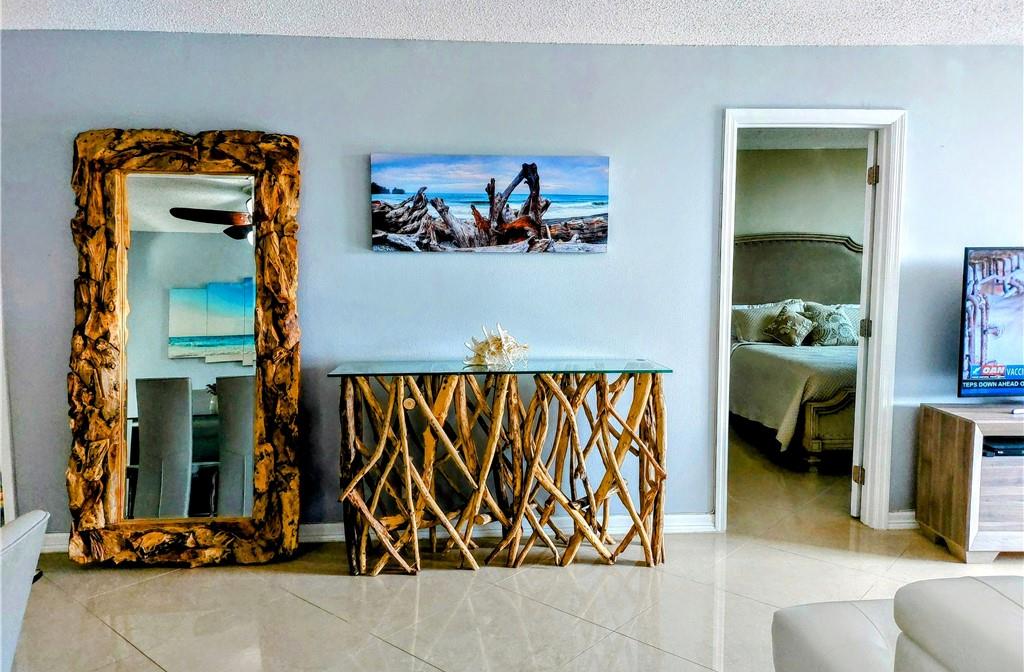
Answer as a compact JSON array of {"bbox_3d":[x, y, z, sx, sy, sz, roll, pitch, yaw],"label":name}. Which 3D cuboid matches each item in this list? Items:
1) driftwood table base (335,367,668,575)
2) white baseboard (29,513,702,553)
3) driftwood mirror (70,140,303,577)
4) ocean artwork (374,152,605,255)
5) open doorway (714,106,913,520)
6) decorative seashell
[{"bbox_3d":[-0.051,0.588,3.299,1.482,0.907,0.397,-1,5,-4],"label":"driftwood table base"},{"bbox_3d":[-0.654,0.978,3.515,3.421,0.095,0.016,-1,5,-4],"label":"white baseboard"},{"bbox_3d":[-1.487,0.062,3.271,1.008,1.980,0.100,1,3,-4],"label":"driftwood mirror"},{"bbox_3d":[-0.098,-0.626,3.389,1.119,0.455,0.035,-1,5,-4],"label":"ocean artwork"},{"bbox_3d":[1.490,-0.057,3.630,0.905,2.112,0.150,-1,5,-4],"label":"open doorway"},{"bbox_3d":[-0.072,0.037,3.301,0.298,0.191,0.190,-1,5,-4],"label":"decorative seashell"}]

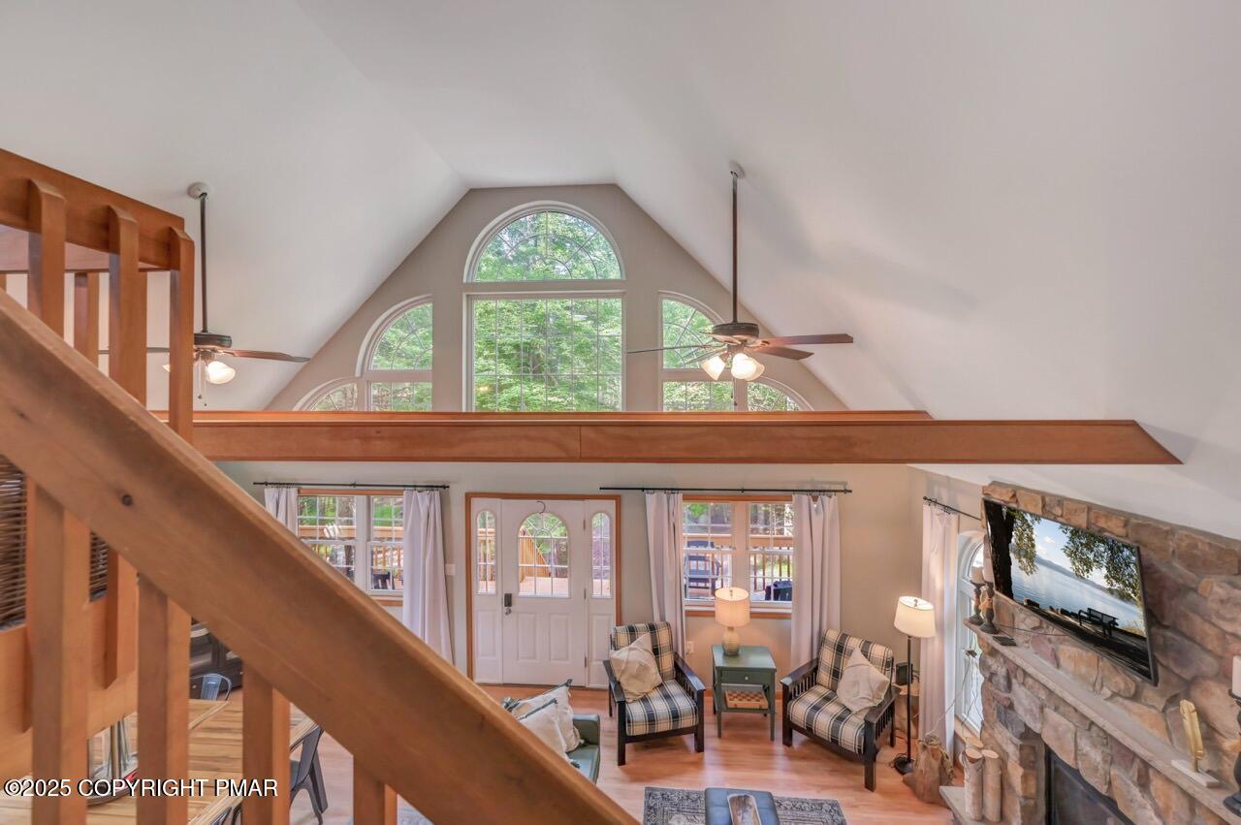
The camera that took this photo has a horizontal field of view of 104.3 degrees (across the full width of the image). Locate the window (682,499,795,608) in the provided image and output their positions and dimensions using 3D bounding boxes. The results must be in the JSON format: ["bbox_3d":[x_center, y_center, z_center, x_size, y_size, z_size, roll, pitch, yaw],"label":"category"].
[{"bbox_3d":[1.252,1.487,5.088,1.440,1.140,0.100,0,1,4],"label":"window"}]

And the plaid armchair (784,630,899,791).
[{"bbox_3d":[2.036,2.600,4.398,0.790,0.850,0.860,0,1,44],"label":"plaid armchair"}]

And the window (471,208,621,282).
[{"bbox_3d":[-0.789,-1.796,5.160,1.640,0.790,0.100,0,1,4],"label":"window"}]

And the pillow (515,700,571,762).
[{"bbox_3d":[-0.560,2.365,3.420,0.440,0.440,0.150,-8,-22,-36],"label":"pillow"}]

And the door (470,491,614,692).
[{"bbox_3d":[-0.832,1.960,5.236,1.590,2.040,0.100,0,1,4],"label":"door"}]

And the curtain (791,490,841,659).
[{"bbox_3d":[1.994,1.874,4.934,0.490,2.090,0.120,0,1,4],"label":"curtain"}]

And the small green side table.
[{"bbox_3d":[1.156,2.654,4.569,0.540,0.670,0.400,0,1,4],"label":"small green side table"}]

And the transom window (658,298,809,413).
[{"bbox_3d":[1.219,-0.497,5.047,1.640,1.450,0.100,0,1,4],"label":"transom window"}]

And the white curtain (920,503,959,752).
[{"bbox_3d":[2.765,1.878,4.200,0.130,2.080,0.500,0,0,6],"label":"white curtain"}]

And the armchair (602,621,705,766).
[{"bbox_3d":[0.294,2.599,4.596,0.790,0.850,0.860,0,0,-10],"label":"armchair"}]

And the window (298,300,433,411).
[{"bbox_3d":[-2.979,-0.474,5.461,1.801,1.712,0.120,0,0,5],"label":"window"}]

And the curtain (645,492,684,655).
[{"bbox_3d":[0.470,1.903,5.088,0.438,2.130,0.130,0,0,5],"label":"curtain"}]

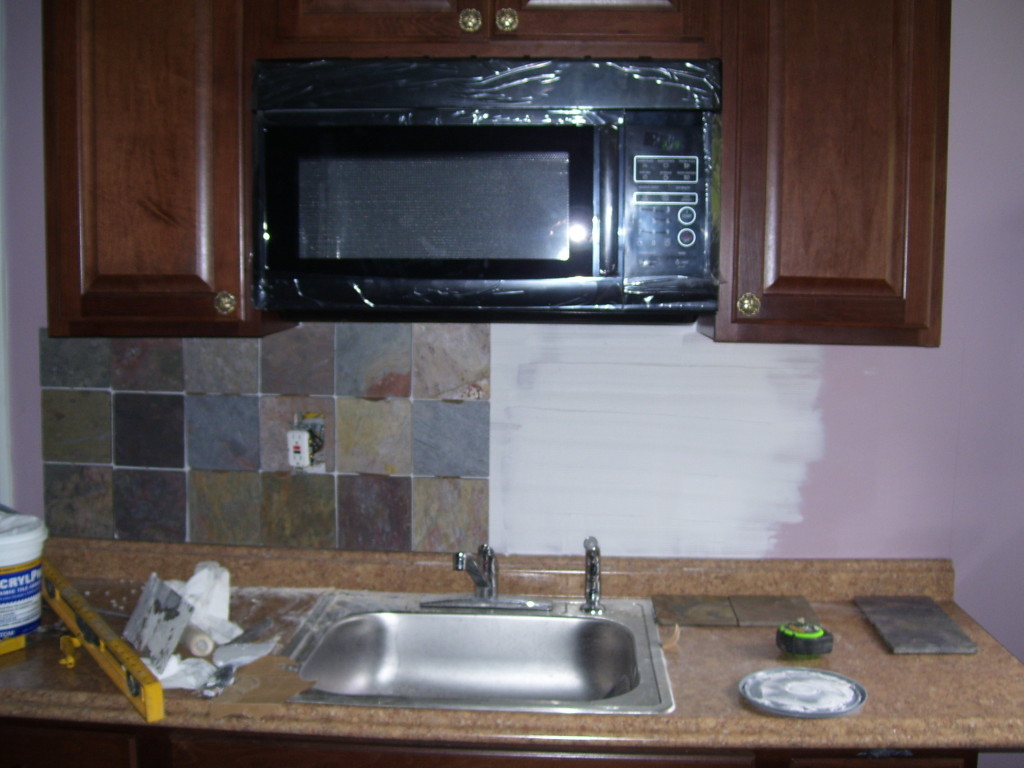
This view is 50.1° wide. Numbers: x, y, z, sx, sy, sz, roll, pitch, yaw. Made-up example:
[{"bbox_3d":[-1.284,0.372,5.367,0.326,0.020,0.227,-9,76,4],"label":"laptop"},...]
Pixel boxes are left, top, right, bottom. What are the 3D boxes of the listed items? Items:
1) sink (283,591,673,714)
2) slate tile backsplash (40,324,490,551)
[{"bbox_3d":[-0.065,0.546,1.934,0.640,0.175,0.560,1,7,3],"label":"sink"},{"bbox_3d":[-0.503,0.104,2.201,0.925,0.460,0.015,1,7,3],"label":"slate tile backsplash"}]

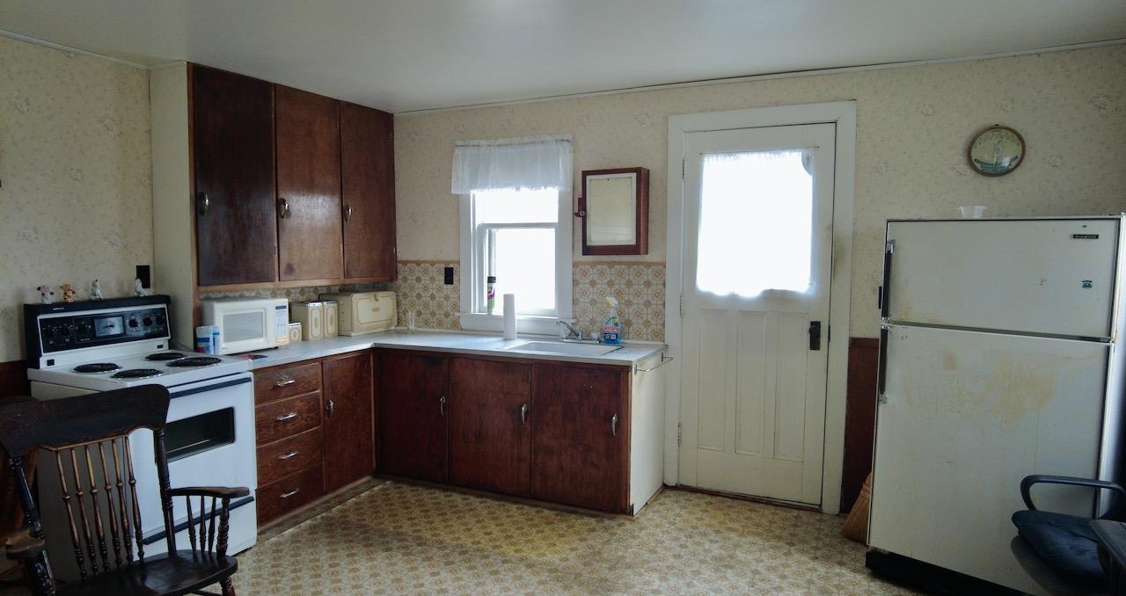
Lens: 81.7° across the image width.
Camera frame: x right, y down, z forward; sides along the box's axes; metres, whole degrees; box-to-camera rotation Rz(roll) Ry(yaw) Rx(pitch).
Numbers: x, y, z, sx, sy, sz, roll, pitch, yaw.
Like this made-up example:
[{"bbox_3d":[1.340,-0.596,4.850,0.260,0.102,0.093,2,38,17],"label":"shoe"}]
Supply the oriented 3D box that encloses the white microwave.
[{"bbox_3d":[-1.814,0.153,3.607,0.307,0.286,0.451,2,4,28],"label":"white microwave"}]

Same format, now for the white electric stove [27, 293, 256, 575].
[{"bbox_3d":[-1.885,0.613,2.965,0.670,1.191,0.599,2,4,24],"label":"white electric stove"}]

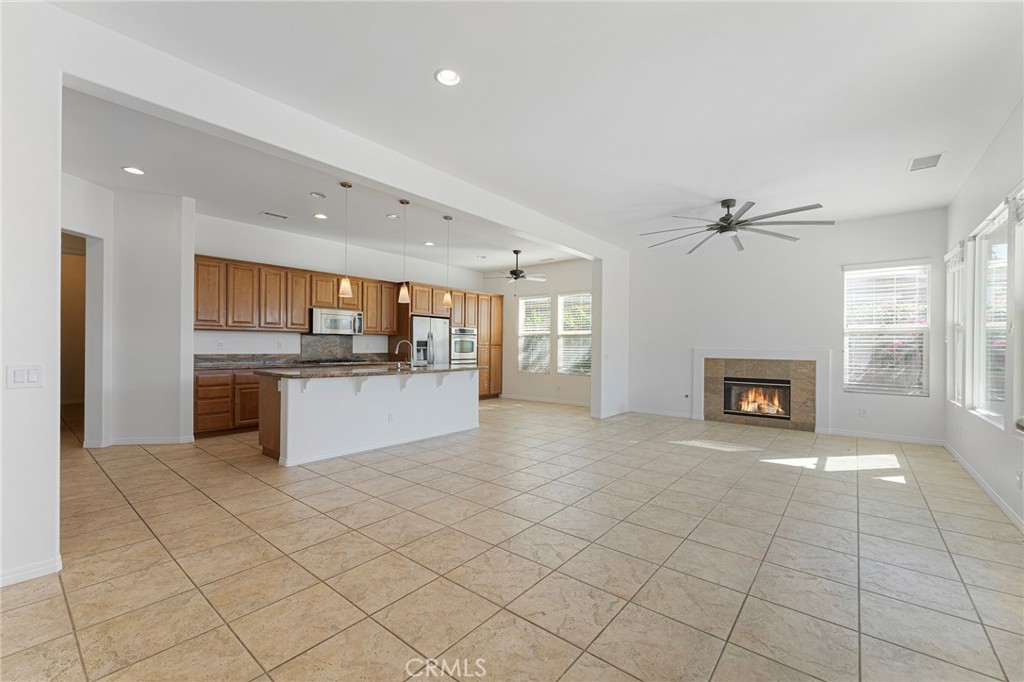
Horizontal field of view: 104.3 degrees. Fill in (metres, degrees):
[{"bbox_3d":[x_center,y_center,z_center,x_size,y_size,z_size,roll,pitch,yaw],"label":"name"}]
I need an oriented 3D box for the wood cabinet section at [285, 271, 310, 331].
[{"bbox_3d":[-3.170,-0.568,5.793,0.330,0.870,0.330,0,-1,40],"label":"wood cabinet section"}]

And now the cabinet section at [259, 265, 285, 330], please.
[{"bbox_3d":[-3.389,-0.572,5.539,0.330,0.872,0.341,0,-1,40],"label":"cabinet section"}]

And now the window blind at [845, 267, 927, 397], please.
[{"bbox_3d":[4.880,-0.121,5.220,0.808,1.633,0.070,-1,-1,41],"label":"window blind"}]

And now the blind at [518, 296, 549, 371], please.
[{"bbox_3d":[0.521,-0.119,8.855,0.891,1.668,0.070,-1,-1,41],"label":"blind"}]

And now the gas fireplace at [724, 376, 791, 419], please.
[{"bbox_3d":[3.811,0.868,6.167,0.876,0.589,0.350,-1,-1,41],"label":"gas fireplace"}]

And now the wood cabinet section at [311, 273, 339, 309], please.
[{"bbox_3d":[-2.927,-0.746,6.075,0.330,0.505,0.404,0,-1,40],"label":"wood cabinet section"}]

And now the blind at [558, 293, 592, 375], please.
[{"bbox_3d":[1.320,-0.121,8.168,0.830,1.621,0.070,-1,-1,41],"label":"blind"}]

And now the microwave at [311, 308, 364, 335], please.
[{"bbox_3d":[-2.997,-0.302,6.707,0.410,0.390,0.820,0,-1,41],"label":"microwave"}]

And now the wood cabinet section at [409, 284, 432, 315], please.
[{"bbox_3d":[-1.771,-0.717,7.138,0.500,0.514,0.461,0,-1,40],"label":"wood cabinet section"}]

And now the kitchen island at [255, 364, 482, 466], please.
[{"bbox_3d":[-1.586,0.820,5.121,1.060,0.920,2.700,0,-1,41],"label":"kitchen island"}]

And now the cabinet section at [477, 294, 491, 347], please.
[{"bbox_3d":[-0.752,-0.428,8.315,0.500,1.040,0.374,0,-1,40],"label":"cabinet section"}]

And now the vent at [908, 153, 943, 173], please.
[{"bbox_3d":[4.026,-1.740,3.876,0.230,0.025,0.390,0,-1,41],"label":"vent"}]

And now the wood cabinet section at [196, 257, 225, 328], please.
[{"bbox_3d":[-3.850,-0.580,5.006,0.330,0.875,0.342,0,-1,40],"label":"wood cabinet section"}]

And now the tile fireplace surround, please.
[{"bbox_3d":[3.862,0.810,6.295,1.506,1.056,0.100,0,-1,36],"label":"tile fireplace surround"}]

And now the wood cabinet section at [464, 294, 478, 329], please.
[{"bbox_3d":[-0.989,-0.613,8.043,0.500,0.681,0.371,0,-1,40],"label":"wood cabinet section"}]

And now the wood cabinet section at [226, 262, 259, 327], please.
[{"bbox_3d":[-3.619,-0.576,5.273,0.330,0.874,0.363,0,-1,40],"label":"wood cabinet section"}]

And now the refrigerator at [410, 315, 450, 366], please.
[{"bbox_3d":[-1.843,0.420,8.031,0.720,1.740,0.900,0,-1,41],"label":"refrigerator"}]

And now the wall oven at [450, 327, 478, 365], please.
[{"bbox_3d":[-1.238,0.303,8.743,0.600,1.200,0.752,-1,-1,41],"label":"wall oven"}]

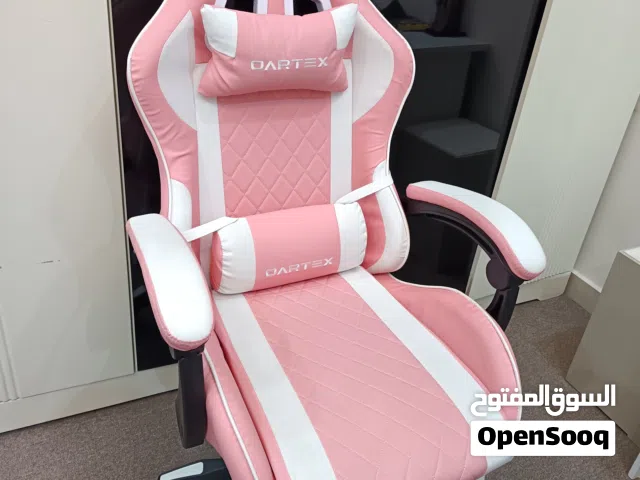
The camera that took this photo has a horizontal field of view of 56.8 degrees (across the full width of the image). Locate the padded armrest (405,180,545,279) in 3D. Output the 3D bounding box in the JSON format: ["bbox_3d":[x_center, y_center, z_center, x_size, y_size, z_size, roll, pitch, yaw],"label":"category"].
[{"bbox_3d":[0.287,-0.041,1.103,0.071,0.078,0.329,-11,34,-28],"label":"padded armrest"}]

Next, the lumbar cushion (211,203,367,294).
[{"bbox_3d":[-0.057,0.005,1.164,0.310,0.156,0.106,-9,21,-26],"label":"lumbar cushion"}]

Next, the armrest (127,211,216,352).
[{"bbox_3d":[-0.221,0.041,0.854,0.071,0.078,0.329,-8,33,-24],"label":"armrest"}]

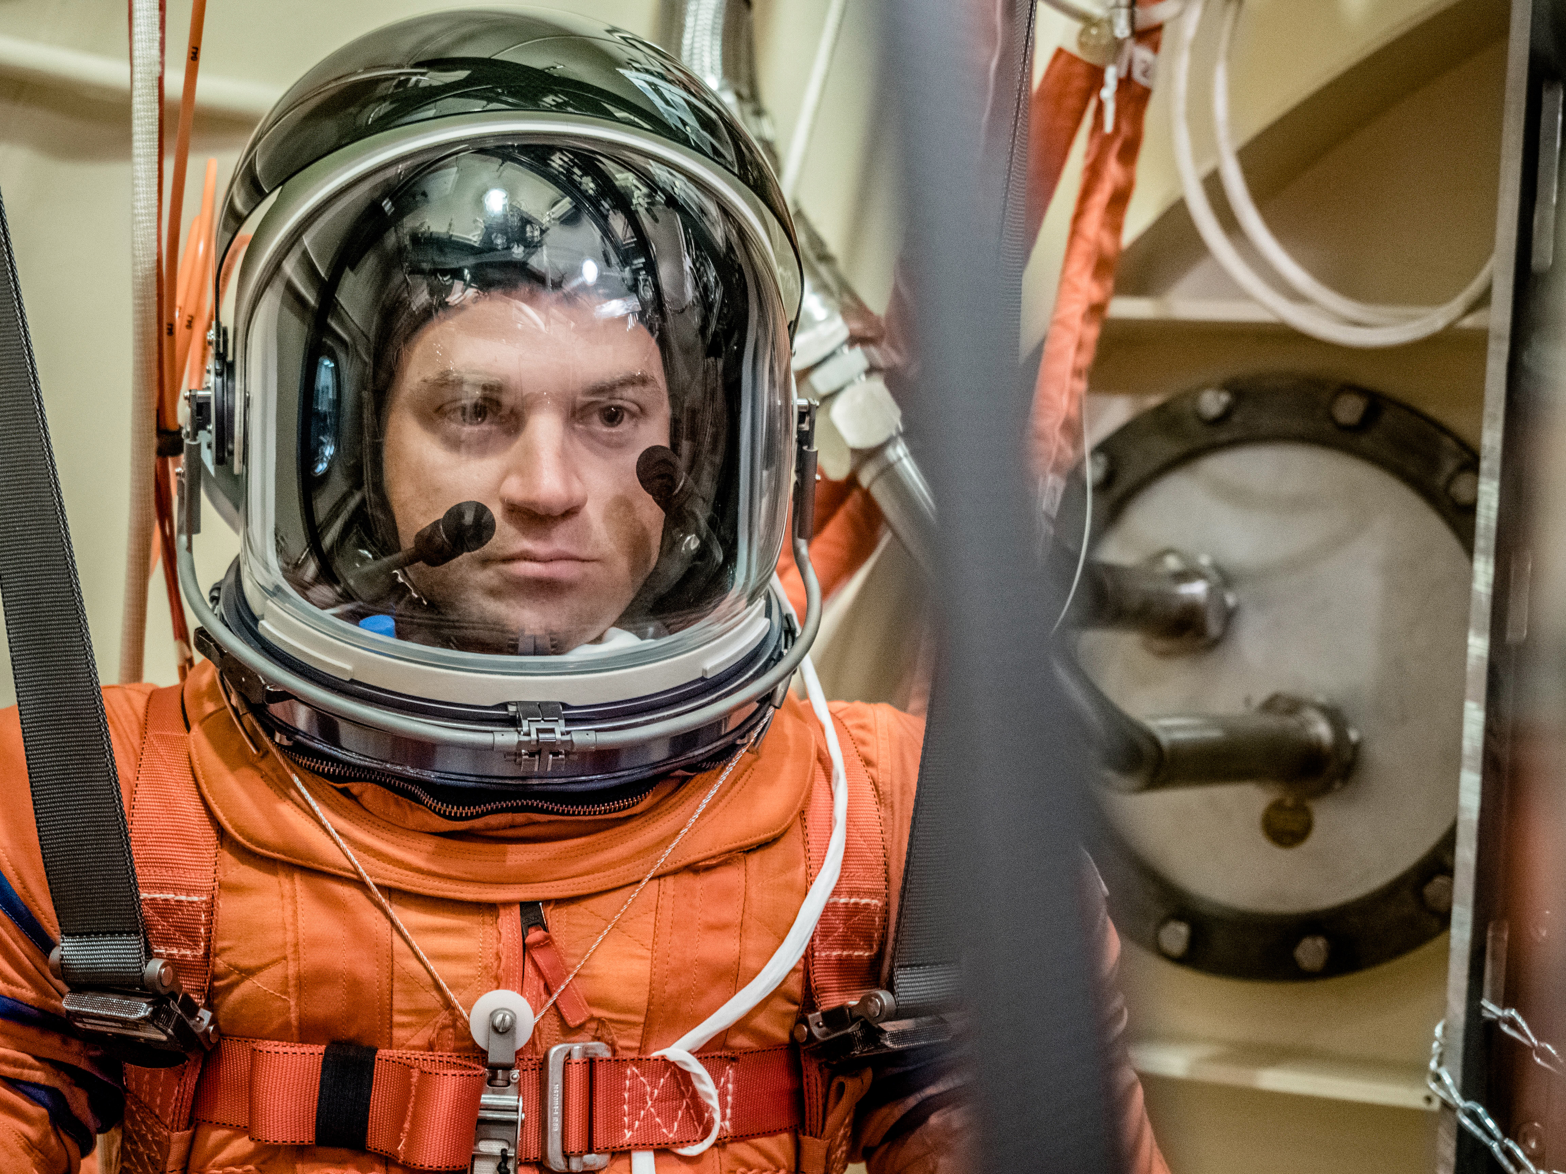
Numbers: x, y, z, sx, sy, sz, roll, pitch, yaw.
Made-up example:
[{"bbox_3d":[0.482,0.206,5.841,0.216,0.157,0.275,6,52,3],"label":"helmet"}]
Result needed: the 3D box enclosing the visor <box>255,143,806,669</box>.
[{"bbox_3d":[-0.121,-0.083,1.660,0.257,0.247,0.150,1,3,-11],"label":"visor"}]

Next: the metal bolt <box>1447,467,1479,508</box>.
[{"bbox_3d":[0.444,-0.064,2.354,0.023,0.024,0.012,4,1,28],"label":"metal bolt"}]

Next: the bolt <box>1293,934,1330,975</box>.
[{"bbox_3d":[0.350,0.244,2.401,0.023,0.024,0.012,4,1,28],"label":"bolt"}]

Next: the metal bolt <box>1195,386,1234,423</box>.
[{"bbox_3d":[0.290,-0.123,2.438,0.023,0.024,0.012,4,1,28],"label":"metal bolt"}]

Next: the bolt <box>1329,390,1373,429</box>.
[{"bbox_3d":[0.375,-0.118,2.392,0.023,0.024,0.012,4,1,28],"label":"bolt"}]

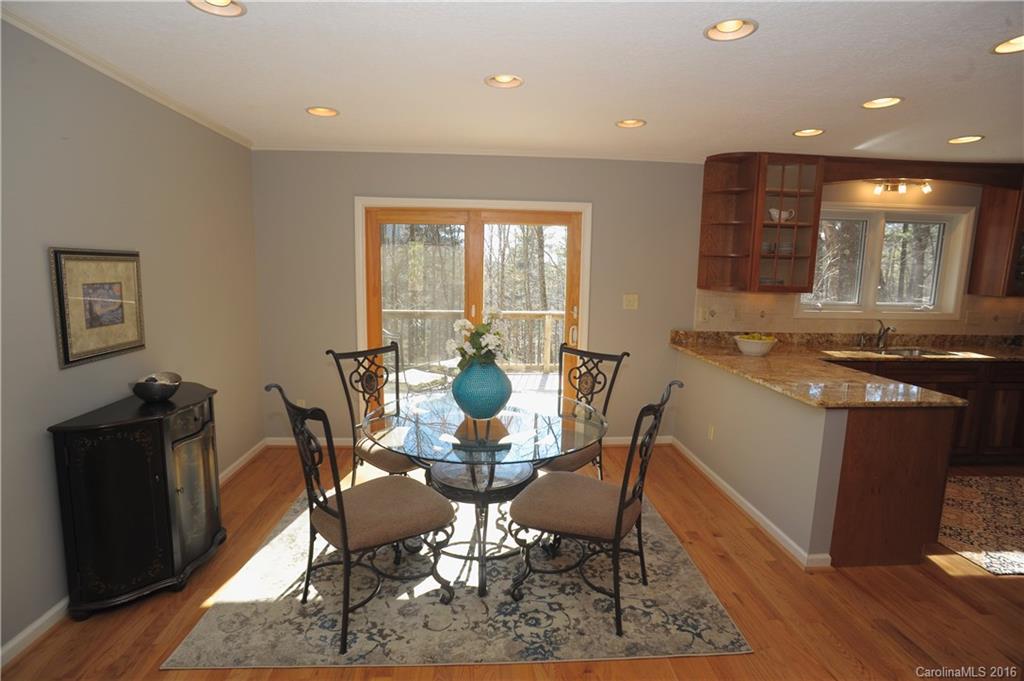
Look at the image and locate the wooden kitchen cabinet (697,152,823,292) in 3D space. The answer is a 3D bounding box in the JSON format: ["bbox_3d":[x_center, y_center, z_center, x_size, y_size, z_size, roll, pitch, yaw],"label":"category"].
[{"bbox_3d":[1.987,-0.938,4.131,0.790,1.065,0.340,1,8,-3],"label":"wooden kitchen cabinet"}]

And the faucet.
[{"bbox_3d":[3.204,-0.034,4.366,0.065,0.240,0.190,1,8,-4],"label":"faucet"}]

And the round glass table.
[{"bbox_3d":[-0.136,0.779,2.676,1.220,0.752,1.220,1,8,0],"label":"round glass table"}]

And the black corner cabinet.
[{"bbox_3d":[-1.764,0.721,2.621,0.415,0.830,0.870,1,8,-3],"label":"black corner cabinet"}]

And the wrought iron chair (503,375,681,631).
[{"bbox_3d":[0.367,0.700,2.376,0.650,1.030,0.500,5,9,26],"label":"wrought iron chair"}]

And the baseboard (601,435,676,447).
[{"bbox_3d":[1.061,0.884,4.495,0.740,0.090,0.018,1,8,-3],"label":"baseboard"}]

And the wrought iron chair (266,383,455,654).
[{"bbox_3d":[-0.636,0.696,2.268,0.650,1.030,0.500,-6,10,-41],"label":"wrought iron chair"}]

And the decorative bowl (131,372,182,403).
[{"bbox_3d":[-1.791,0.255,2.582,0.220,0.105,0.220,1,8,-3],"label":"decorative bowl"}]

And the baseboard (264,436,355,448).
[{"bbox_3d":[-1.695,0.869,4.365,0.800,0.096,0.018,1,8,-4],"label":"baseboard"}]

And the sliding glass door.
[{"bbox_3d":[-0.313,-0.076,4.370,1.780,2.000,0.100,1,8,-4],"label":"sliding glass door"}]

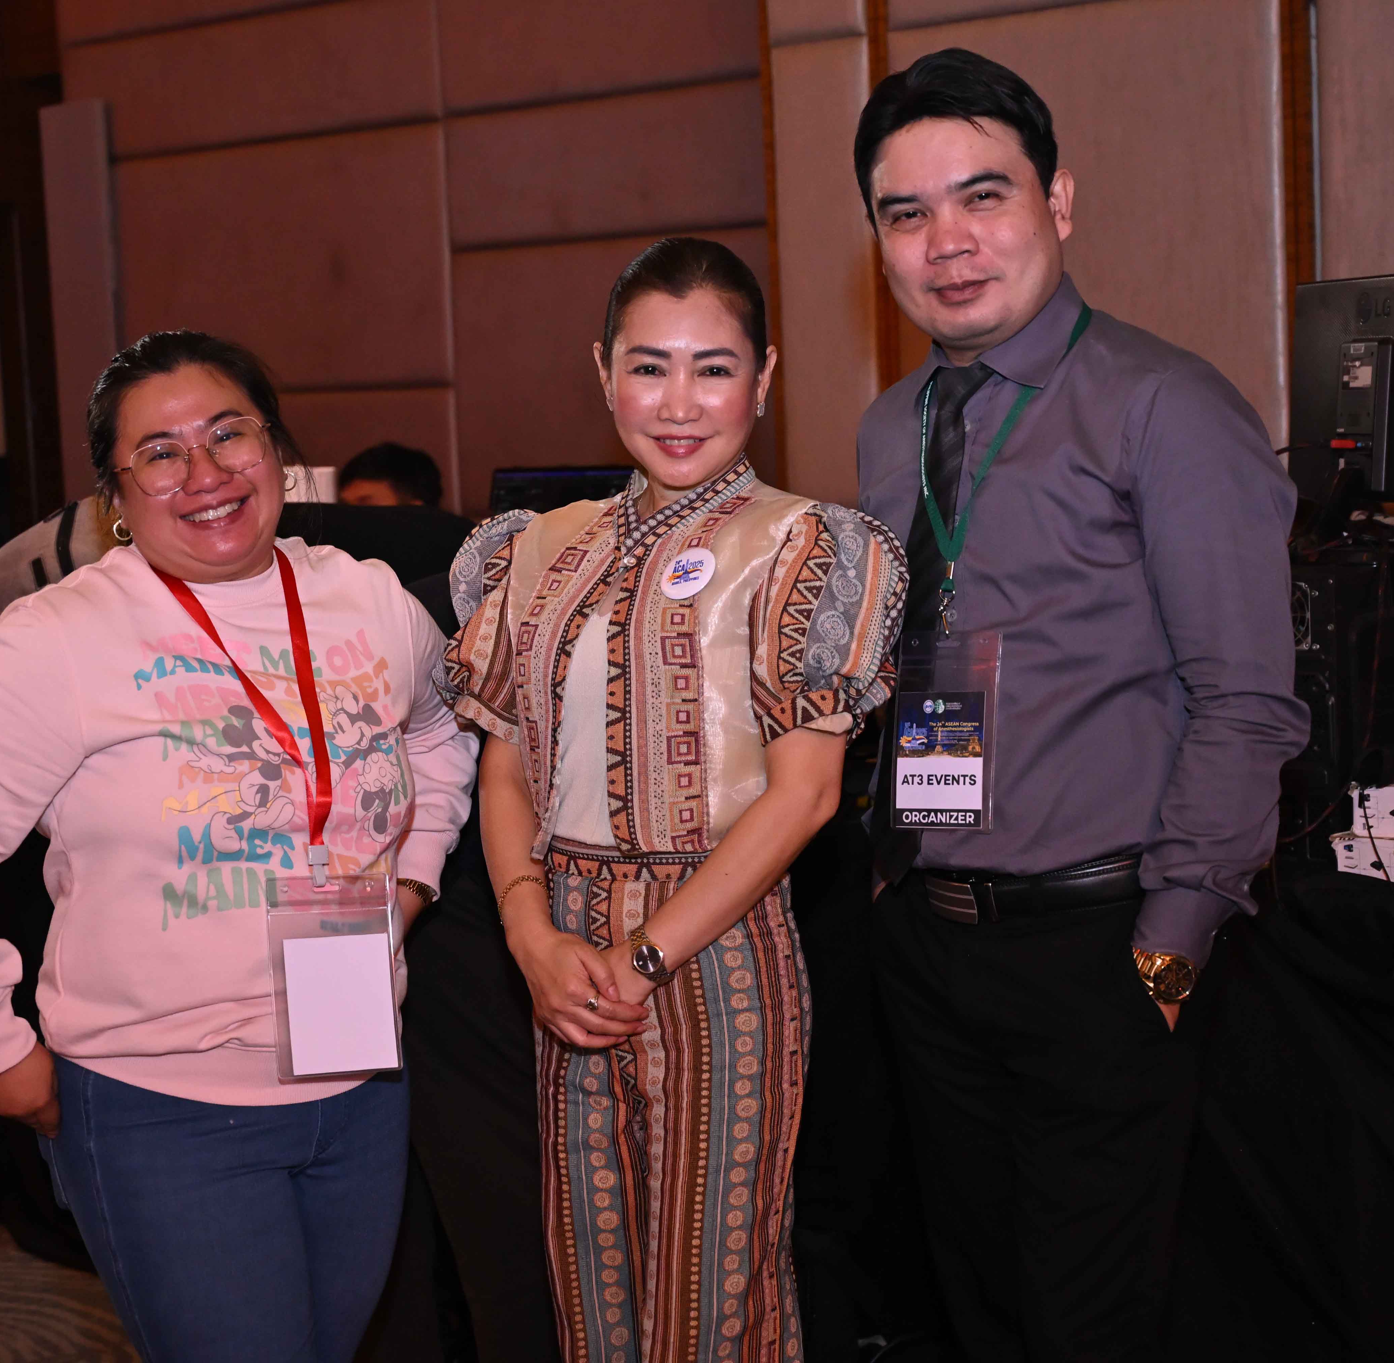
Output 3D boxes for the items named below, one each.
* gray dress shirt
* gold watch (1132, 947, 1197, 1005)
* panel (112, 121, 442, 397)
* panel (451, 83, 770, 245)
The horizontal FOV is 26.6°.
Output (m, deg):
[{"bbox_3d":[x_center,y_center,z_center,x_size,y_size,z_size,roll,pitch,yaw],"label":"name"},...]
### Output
[{"bbox_3d":[0.329,-0.051,2.560,0.450,0.600,0.280,0,7,26],"label":"gray dress shirt"},{"bbox_3d":[0.401,0.251,2.520,0.062,0.044,0.056,21,-12,-14],"label":"gold watch"},{"bbox_3d":[-1.013,-0.999,7.132,1.254,0.596,0.050,3,8,41],"label":"panel"},{"bbox_3d":[-0.194,-1.109,6.399,0.926,0.302,0.050,3,8,41],"label":"panel"}]

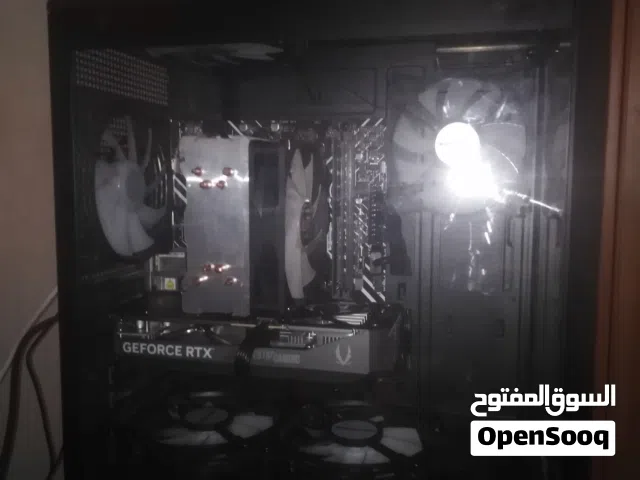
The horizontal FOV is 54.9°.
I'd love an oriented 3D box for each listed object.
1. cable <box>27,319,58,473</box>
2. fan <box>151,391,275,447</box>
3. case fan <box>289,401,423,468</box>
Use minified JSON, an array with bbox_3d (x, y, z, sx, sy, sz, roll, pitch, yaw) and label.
[{"bbox_3d":[-0.248,0.141,0.550,0.030,0.140,0.030,1,6,12],"label":"cable"},{"bbox_3d":[-0.096,0.160,0.527,0.120,0.025,0.120,1,6,12],"label":"fan"},{"bbox_3d":[0.028,0.164,0.499,0.120,0.025,0.120,1,6,12],"label":"case fan"}]

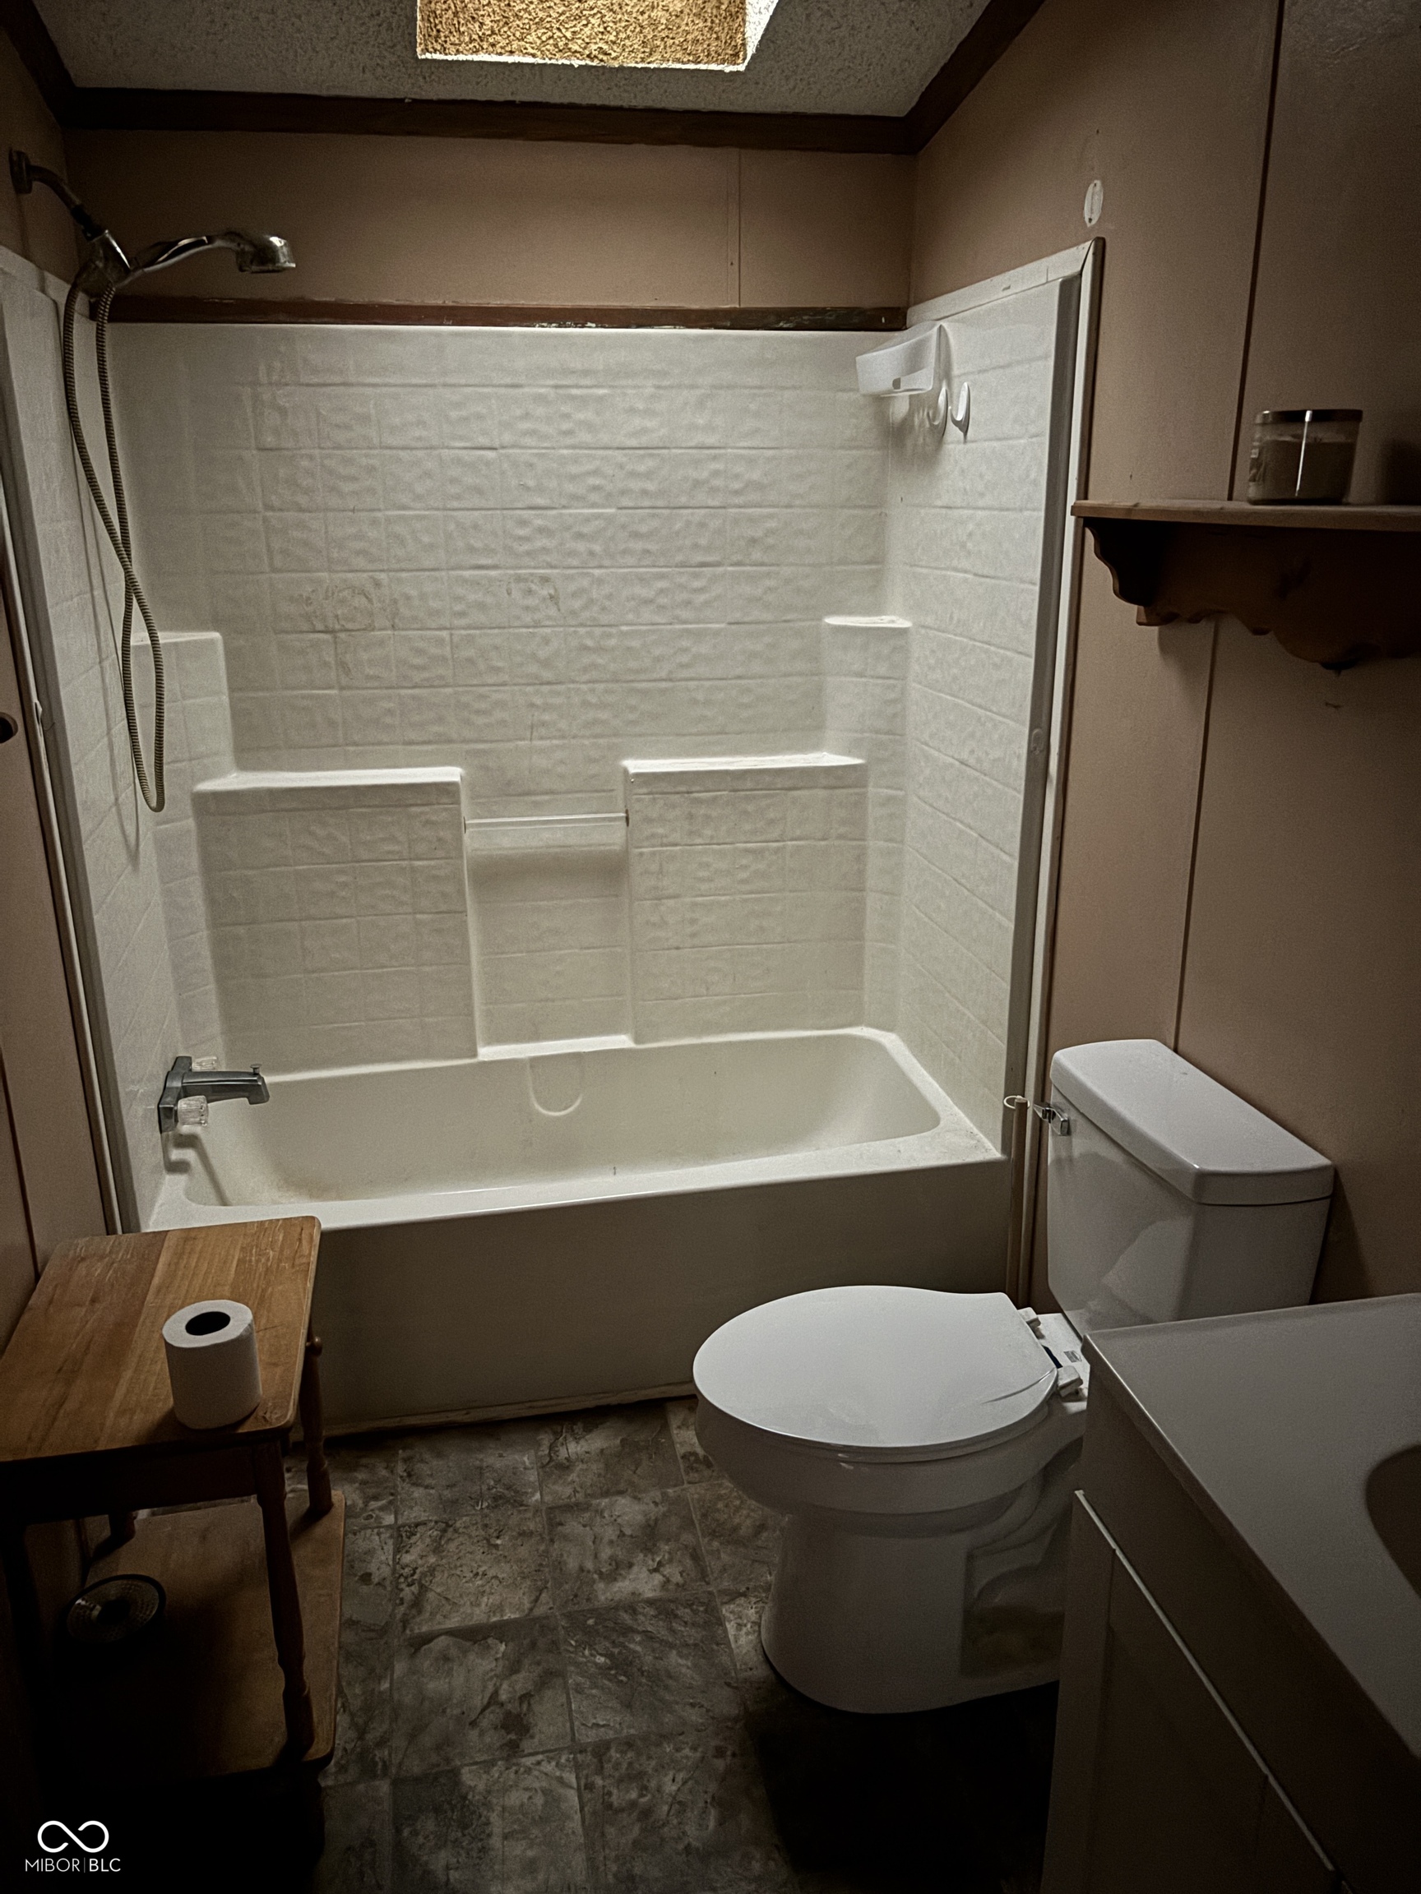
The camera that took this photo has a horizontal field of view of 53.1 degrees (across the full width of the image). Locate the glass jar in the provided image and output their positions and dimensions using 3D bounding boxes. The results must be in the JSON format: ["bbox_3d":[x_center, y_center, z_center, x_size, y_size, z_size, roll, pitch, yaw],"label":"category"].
[{"bbox_3d":[0.628,-0.516,1.508,0.101,0.088,0.101,-1,16,0],"label":"glass jar"}]

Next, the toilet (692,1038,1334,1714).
[{"bbox_3d":[0.329,0.574,1.851,0.706,0.754,0.428,-4,17,-10],"label":"toilet"}]

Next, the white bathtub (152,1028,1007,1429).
[{"bbox_3d":[-0.254,0.505,2.789,1.490,0.378,0.770,-4,17,-10],"label":"white bathtub"}]

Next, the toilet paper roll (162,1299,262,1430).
[{"bbox_3d":[-0.544,0.457,1.557,0.095,0.101,0.095,-4,17,-10],"label":"toilet paper roll"}]

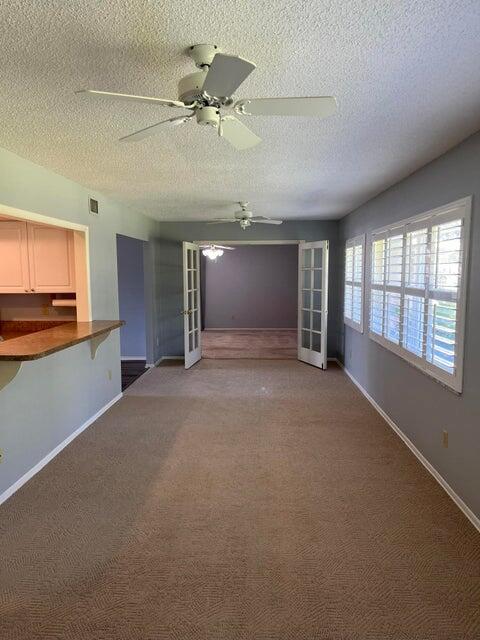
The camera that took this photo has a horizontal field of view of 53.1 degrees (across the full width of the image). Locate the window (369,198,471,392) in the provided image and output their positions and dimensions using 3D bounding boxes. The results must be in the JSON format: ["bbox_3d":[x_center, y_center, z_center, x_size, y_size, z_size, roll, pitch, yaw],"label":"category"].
[{"bbox_3d":[1.574,-0.294,4.516,0.091,1.289,2.801,0,6,3],"label":"window"}]

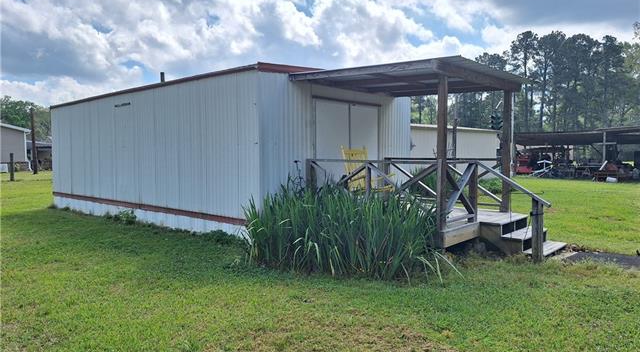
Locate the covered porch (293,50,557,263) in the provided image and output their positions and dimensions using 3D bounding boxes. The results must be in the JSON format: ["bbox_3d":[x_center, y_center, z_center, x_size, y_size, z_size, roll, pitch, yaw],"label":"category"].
[{"bbox_3d":[1.917,-0.287,7.046,3.610,2.713,3.155,2,4,41],"label":"covered porch"}]

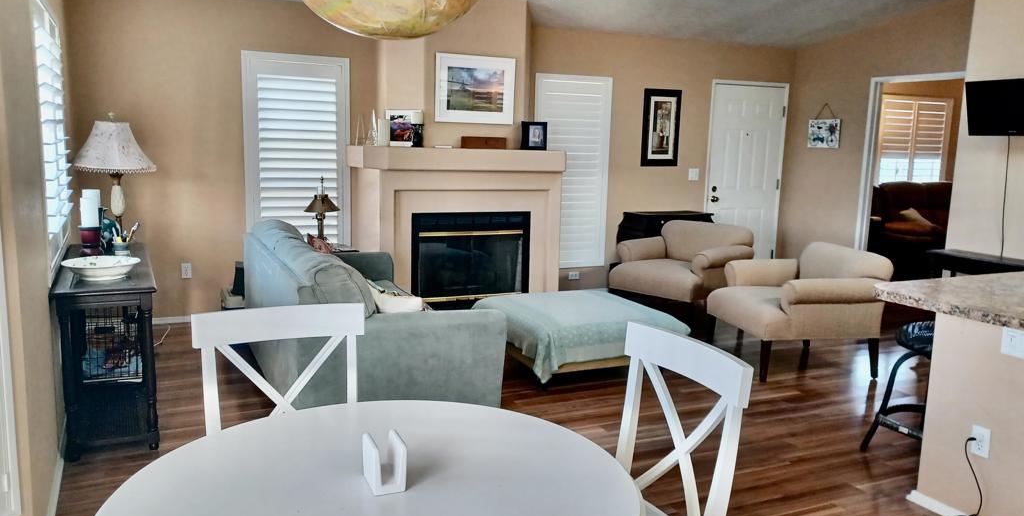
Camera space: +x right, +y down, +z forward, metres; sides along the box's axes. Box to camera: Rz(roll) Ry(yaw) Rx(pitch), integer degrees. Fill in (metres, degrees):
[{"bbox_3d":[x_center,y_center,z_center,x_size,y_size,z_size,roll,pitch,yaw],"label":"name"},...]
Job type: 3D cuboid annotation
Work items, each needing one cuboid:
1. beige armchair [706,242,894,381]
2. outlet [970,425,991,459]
[{"bbox_3d":[1.887,0.320,4.940,0.896,0.795,0.856,0,9,-11],"label":"beige armchair"},{"bbox_3d":[1.793,0.704,2.830,0.010,0.117,0.071,-2,10,-24],"label":"outlet"}]

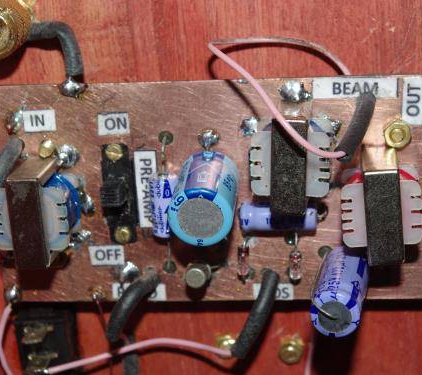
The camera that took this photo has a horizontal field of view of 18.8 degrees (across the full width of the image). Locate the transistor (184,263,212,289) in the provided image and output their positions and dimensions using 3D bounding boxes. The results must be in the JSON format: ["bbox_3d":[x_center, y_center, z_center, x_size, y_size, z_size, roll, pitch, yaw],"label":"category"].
[{"bbox_3d":[-0.003,0.020,0.296,0.005,0.005,0.005,-1,19,6],"label":"transistor"}]

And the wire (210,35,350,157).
[{"bbox_3d":[0.015,-0.020,0.276,0.031,0.022,0.022,-1,19,6],"label":"wire"}]

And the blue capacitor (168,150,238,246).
[{"bbox_3d":[-0.001,0.002,0.281,0.014,0.014,0.019,-1,26,7],"label":"blue capacitor"}]

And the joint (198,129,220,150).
[{"bbox_3d":[-0.001,-0.011,0.289,0.004,0.005,0.003,-1,15,6],"label":"joint"}]

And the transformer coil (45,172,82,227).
[{"bbox_3d":[-0.039,0.005,0.287,0.018,0.015,0.009,-1,15,6],"label":"transformer coil"}]

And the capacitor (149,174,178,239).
[{"bbox_3d":[-0.010,0.004,0.291,0.006,0.015,0.006,-2,15,6],"label":"capacitor"}]

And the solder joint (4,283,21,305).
[{"bbox_3d":[-0.045,0.024,0.290,0.003,0.004,0.003,-1,18,7],"label":"solder joint"}]

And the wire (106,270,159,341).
[{"bbox_3d":[-0.019,0.027,0.297,0.005,0.018,0.008,31,7,-3],"label":"wire"}]

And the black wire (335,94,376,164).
[{"bbox_3d":[0.032,-0.013,0.277,0.004,0.004,0.018,26,60,-2],"label":"black wire"}]

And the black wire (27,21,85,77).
[{"bbox_3d":[-0.035,-0.031,0.285,0.013,0.013,0.005,-1,19,6],"label":"black wire"}]

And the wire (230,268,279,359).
[{"bbox_3d":[0.011,0.030,0.299,0.006,0.023,0.005,19,20,-1],"label":"wire"}]

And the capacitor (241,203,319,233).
[{"bbox_3d":[0.015,0.007,0.288,0.017,0.006,0.006,0,19,6],"label":"capacitor"}]

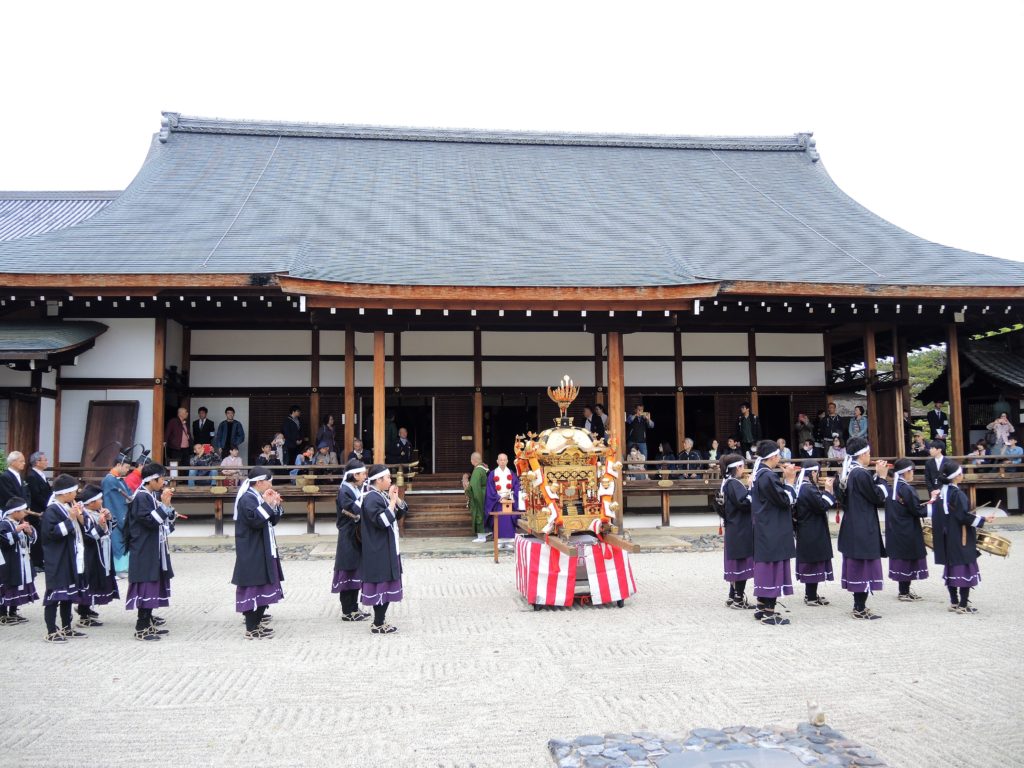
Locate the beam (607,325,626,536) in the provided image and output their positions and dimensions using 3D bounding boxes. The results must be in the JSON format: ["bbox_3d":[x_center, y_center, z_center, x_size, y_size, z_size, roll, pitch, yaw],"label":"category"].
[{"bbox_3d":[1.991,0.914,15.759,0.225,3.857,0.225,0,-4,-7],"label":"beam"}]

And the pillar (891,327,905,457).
[{"bbox_3d":[9.701,0.418,20.778,0.170,3.650,0.170,0,-4,-7],"label":"pillar"}]

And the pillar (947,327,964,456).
[{"bbox_3d":[10.092,0.398,18.806,0.200,3.481,0.200,0,-4,-7],"label":"pillar"}]

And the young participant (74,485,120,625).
[{"bbox_3d":[-4.153,1.672,8.259,0.420,1.336,0.430,0,-5,-6],"label":"young participant"}]

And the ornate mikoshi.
[{"bbox_3d":[0.610,0.753,8.953,0.980,1.706,0.980,0,-5,-10],"label":"ornate mikoshi"}]

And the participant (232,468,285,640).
[{"bbox_3d":[-2.351,1.554,7.715,0.450,1.546,0.460,0,-4,-2],"label":"participant"}]

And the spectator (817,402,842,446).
[{"bbox_3d":[7.769,1.319,20.132,0.550,1.719,0.350,-2,-5,14],"label":"spectator"}]

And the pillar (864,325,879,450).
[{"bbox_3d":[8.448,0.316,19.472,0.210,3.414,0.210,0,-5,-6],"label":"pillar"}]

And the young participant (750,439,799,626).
[{"bbox_3d":[2.424,1.361,7.757,0.420,1.662,0.480,0,-5,-6],"label":"young participant"}]

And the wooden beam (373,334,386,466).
[{"bbox_3d":[-2.450,0.932,15.334,0.200,3.844,0.200,0,-5,-7],"label":"wooden beam"}]

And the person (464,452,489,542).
[{"bbox_3d":[-0.620,2.005,14.757,0.460,1.583,0.500,-2,-5,17],"label":"person"}]

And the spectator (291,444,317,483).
[{"bbox_3d":[-4.284,1.742,16.997,0.520,0.964,0.700,0,-5,-8],"label":"spectator"}]

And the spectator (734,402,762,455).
[{"bbox_3d":[5.631,1.302,19.612,0.520,1.732,0.360,-3,-6,26],"label":"spectator"}]

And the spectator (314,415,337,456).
[{"bbox_3d":[-4.239,1.445,18.797,0.480,1.507,0.360,3,-7,-37],"label":"spectator"}]

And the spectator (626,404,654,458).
[{"bbox_3d":[2.907,1.289,18.770,0.580,1.652,0.450,0,-5,-13],"label":"spectator"}]

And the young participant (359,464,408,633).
[{"bbox_3d":[-1.220,1.545,7.871,0.440,1.563,0.460,-1,-4,-1],"label":"young participant"}]

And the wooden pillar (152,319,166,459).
[{"bbox_3d":[-7.591,0.315,17.764,0.210,3.509,0.210,0,-5,-6],"label":"wooden pillar"}]

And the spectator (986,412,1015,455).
[{"bbox_3d":[11.598,1.384,19.569,0.600,1.423,0.450,-4,-6,36],"label":"spectator"}]

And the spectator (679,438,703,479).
[{"bbox_3d":[3.896,1.700,18.002,0.530,1.040,0.750,-1,-5,8],"label":"spectator"}]

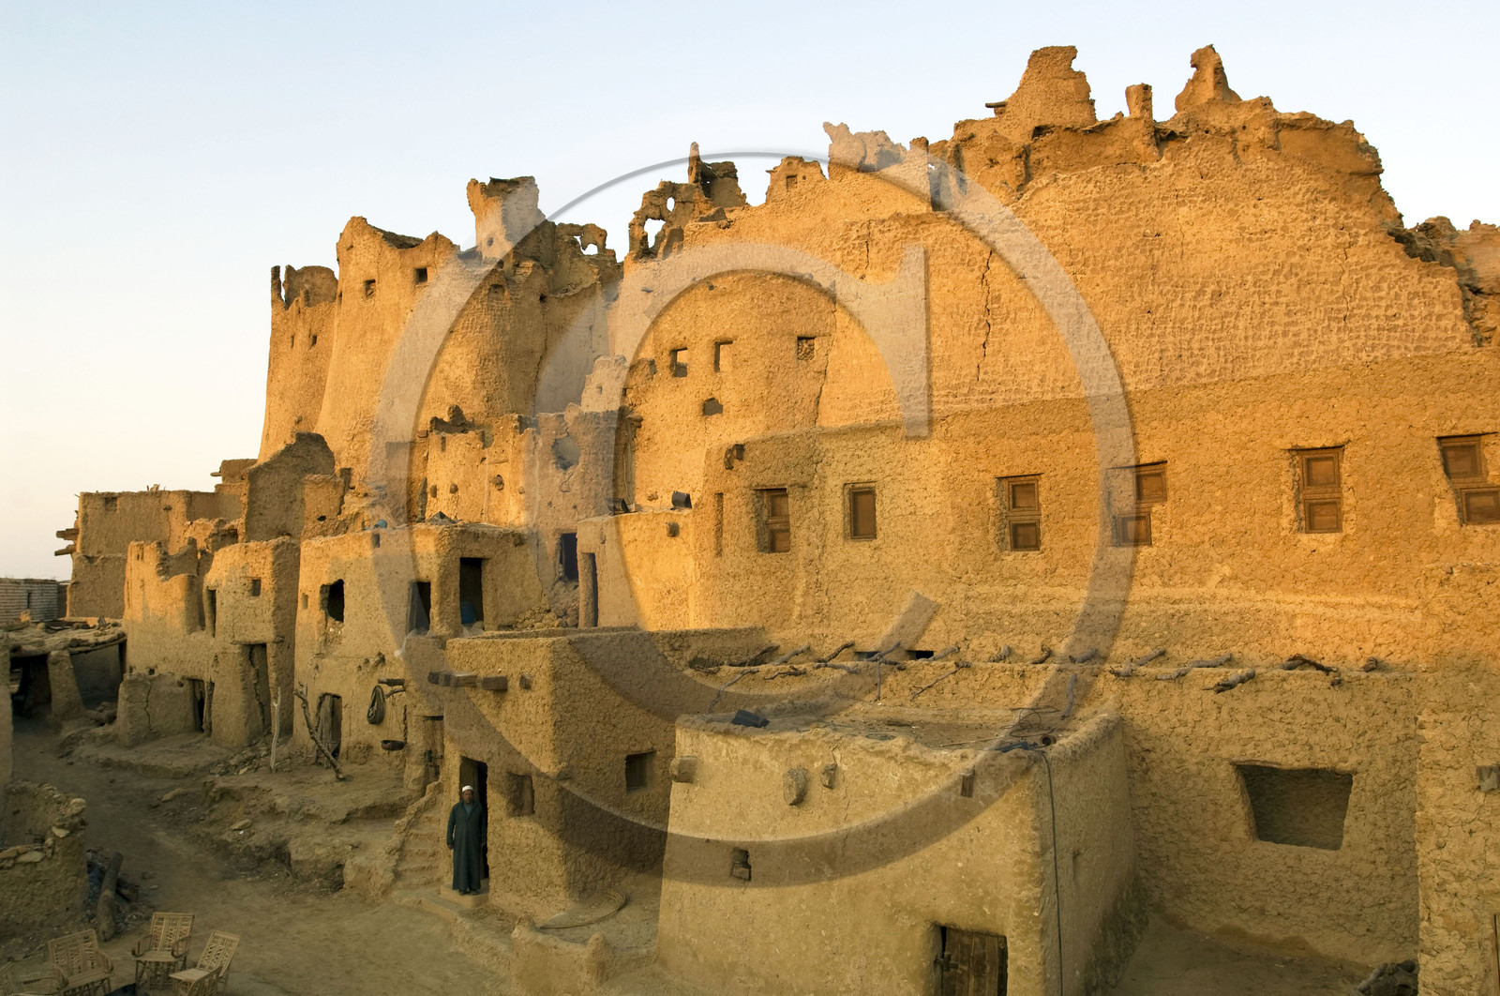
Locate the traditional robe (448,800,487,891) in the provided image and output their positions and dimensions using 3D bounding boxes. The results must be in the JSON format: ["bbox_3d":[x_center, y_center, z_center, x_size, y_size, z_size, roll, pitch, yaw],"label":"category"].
[{"bbox_3d":[-4.503,5.517,18.500,0.600,1.450,0.350,0,-5,-9],"label":"traditional robe"}]

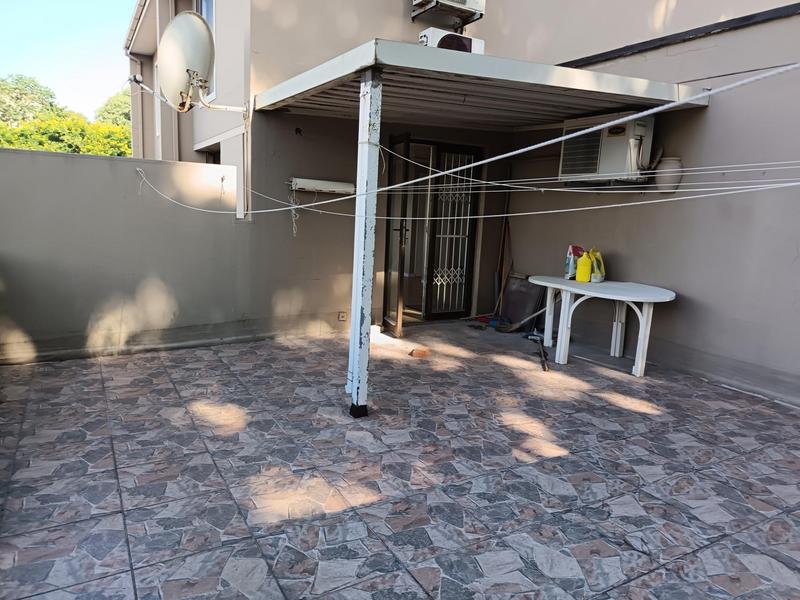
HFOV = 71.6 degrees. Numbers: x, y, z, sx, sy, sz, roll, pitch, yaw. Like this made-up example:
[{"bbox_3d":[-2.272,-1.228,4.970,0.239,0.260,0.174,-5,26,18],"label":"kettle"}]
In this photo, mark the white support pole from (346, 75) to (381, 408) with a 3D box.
[{"bbox_3d":[-0.206,-0.307,3.446,0.080,2.119,0.100,-3,11,-30],"label":"white support pole"}]

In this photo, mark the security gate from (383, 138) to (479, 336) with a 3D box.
[{"bbox_3d":[0.473,-0.672,6.047,1.243,2.026,0.407,-3,11,-30],"label":"security gate"}]

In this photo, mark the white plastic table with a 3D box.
[{"bbox_3d":[1.802,0.213,5.108,0.820,0.705,1.370,-7,13,-44],"label":"white plastic table"}]

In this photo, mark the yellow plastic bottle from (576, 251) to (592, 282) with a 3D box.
[{"bbox_3d":[1.770,-0.325,5.278,0.143,0.296,0.090,6,10,18],"label":"yellow plastic bottle"}]

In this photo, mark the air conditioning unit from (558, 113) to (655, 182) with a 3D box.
[{"bbox_3d":[1.903,-1.388,5.165,0.330,0.570,0.740,-3,11,-30],"label":"air conditioning unit"}]

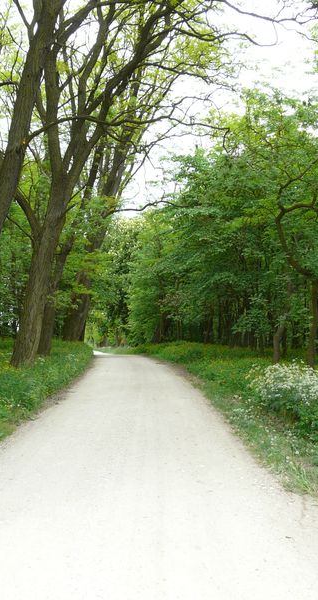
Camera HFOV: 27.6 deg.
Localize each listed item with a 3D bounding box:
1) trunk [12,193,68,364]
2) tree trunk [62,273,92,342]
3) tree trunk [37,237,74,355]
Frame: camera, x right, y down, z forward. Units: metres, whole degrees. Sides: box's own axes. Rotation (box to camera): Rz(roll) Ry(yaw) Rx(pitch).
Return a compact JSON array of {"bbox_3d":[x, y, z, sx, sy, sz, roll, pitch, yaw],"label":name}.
[{"bbox_3d":[-3.607,-0.629,19.636,0.880,5.670,0.820,11,-3,-11],"label":"trunk"},{"bbox_3d":[-4.233,0.513,34.089,1.150,3.980,1.050,9,-3,-7],"label":"tree trunk"},{"bbox_3d":[-3.976,-0.087,25.113,0.660,4.870,0.600,11,-3,-9],"label":"tree trunk"}]

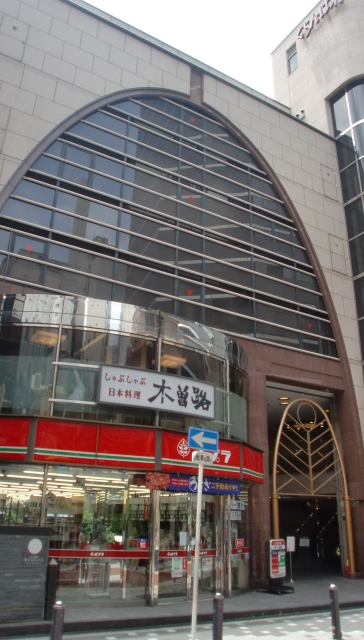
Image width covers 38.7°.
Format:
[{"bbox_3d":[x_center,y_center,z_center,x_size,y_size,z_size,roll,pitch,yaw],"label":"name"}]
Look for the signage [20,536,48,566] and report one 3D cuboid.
[{"bbox_3d":[-2.391,3.753,8.393,0.480,0.480,0.040,16,-26,-32],"label":"signage"}]

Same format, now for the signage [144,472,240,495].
[{"bbox_3d":[0.241,3.593,11.342,2.750,0.360,0.050,17,-27,-35],"label":"signage"}]

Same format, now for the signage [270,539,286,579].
[{"bbox_3d":[2.353,5.823,12.624,0.500,0.920,0.080,14,-25,-29],"label":"signage"}]

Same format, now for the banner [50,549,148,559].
[{"bbox_3d":[-1.592,4.462,9.872,2.050,0.155,0.030,10,-23,-20],"label":"banner"}]

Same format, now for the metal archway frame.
[{"bbox_3d":[3.867,4.945,15.373,3.150,5.300,0.200,14,-25,-29],"label":"metal archway frame"}]

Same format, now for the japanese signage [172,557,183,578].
[{"bbox_3d":[-0.088,5.073,10.598,0.290,0.390,0.020,19,-28,-37],"label":"japanese signage"}]

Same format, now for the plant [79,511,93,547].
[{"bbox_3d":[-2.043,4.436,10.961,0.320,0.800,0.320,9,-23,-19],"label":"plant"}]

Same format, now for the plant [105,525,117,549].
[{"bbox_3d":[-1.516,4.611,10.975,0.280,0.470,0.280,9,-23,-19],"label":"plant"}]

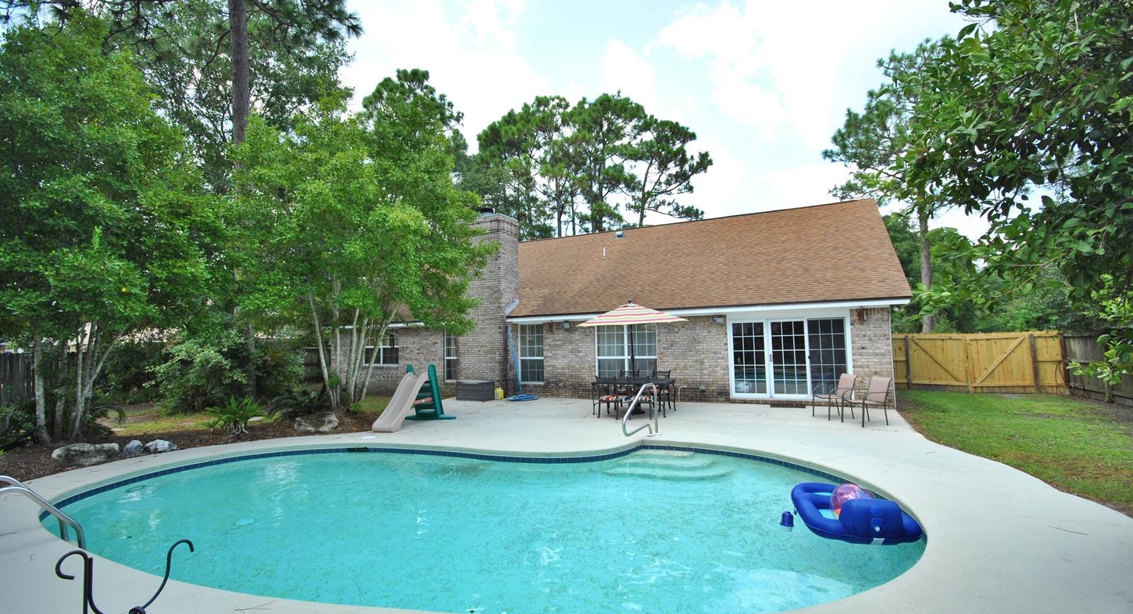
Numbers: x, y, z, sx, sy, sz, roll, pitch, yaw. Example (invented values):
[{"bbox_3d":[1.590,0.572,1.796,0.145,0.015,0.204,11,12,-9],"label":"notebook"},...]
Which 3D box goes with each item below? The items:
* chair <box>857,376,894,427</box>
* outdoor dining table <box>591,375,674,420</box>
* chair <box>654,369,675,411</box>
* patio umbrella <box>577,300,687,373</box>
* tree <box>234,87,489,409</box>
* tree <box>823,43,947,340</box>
[{"bbox_3d":[5.661,1.769,8.965,0.680,0.900,0.600,-1,-4,-4],"label":"chair"},{"bbox_3d":[1.602,2.114,11.082,1.720,0.720,1.020,-3,-4,26],"label":"outdoor dining table"},{"bbox_3d":[2.212,2.009,11.304,0.480,0.920,0.600,-3,-4,26],"label":"chair"},{"bbox_3d":[1.564,1.176,11.144,2.520,2.600,2.520,-3,-4,26],"label":"patio umbrella"},{"bbox_3d":[-5.729,-1.489,13.100,6.600,8.600,6.200,0,-4,-24],"label":"tree"},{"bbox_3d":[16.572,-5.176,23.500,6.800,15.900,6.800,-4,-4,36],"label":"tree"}]

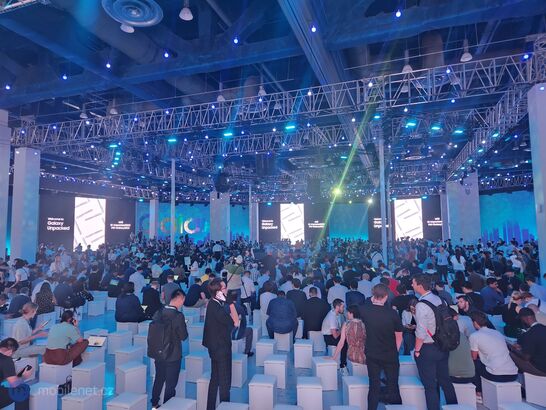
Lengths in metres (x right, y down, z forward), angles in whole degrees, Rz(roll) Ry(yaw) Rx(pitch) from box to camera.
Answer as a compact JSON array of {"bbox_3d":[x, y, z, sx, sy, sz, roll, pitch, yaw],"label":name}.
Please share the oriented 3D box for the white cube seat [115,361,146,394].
[{"bbox_3d":[-2.289,2.833,5.862,0.340,0.425,0.341,-5,-6,43],"label":"white cube seat"}]

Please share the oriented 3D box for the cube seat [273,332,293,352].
[{"bbox_3d":[0.238,2.886,7.824,0.330,0.419,0.330,-2,-5,19],"label":"cube seat"}]

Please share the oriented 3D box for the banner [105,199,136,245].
[{"bbox_3d":[-14.029,1.878,33.571,0.200,4.500,2.750,-5,-6,43],"label":"banner"}]

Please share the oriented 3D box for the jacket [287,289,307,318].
[{"bbox_3d":[0.571,2.344,8.636,0.540,0.680,0.420,-1,-4,5],"label":"jacket"}]

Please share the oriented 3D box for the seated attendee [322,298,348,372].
[{"bbox_3d":[1.159,2.238,6.364,0.600,1.200,0.570,1,-5,-20],"label":"seated attendee"}]

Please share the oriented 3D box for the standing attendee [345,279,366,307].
[{"bbox_3d":[1.989,2.496,8.791,0.520,1.300,0.720,-1,-4,5],"label":"standing attendee"}]

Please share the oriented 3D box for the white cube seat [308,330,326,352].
[{"bbox_3d":[0.931,2.845,7.689,0.320,0.410,0.320,-1,-5,-1],"label":"white cube seat"}]

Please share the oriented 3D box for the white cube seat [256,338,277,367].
[{"bbox_3d":[-0.114,2.823,6.928,0.330,0.419,0.330,-2,-4,12],"label":"white cube seat"}]

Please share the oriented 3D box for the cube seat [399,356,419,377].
[{"bbox_3d":[2.189,2.777,6.006,0.341,0.425,0.340,-1,-5,1],"label":"cube seat"}]

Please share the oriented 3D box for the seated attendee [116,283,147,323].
[{"bbox_3d":[-3.339,2.452,8.564,0.580,1.270,0.780,-1,-5,3],"label":"seated attendee"}]

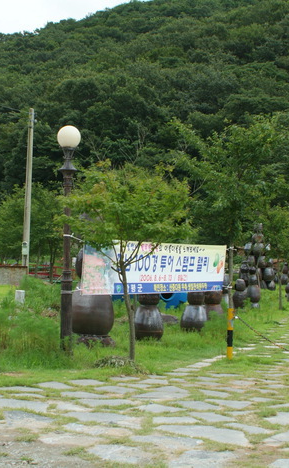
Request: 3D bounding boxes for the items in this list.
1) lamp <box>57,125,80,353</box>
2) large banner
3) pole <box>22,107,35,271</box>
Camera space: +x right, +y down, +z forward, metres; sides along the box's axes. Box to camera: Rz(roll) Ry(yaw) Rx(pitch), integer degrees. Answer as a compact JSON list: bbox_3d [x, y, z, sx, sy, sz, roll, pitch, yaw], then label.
[{"bbox_3d":[-1.154,0.084,12.400,0.350,3.470,0.350,1,-1,0],"label":"lamp"},{"bbox_3d":[0.237,0.575,13.300,2.860,0.770,0.050,1,-1,-33],"label":"large banner"},{"bbox_3d":[-5.257,-1.858,37.000,0.330,7.700,0.330,2,-1,0],"label":"pole"}]

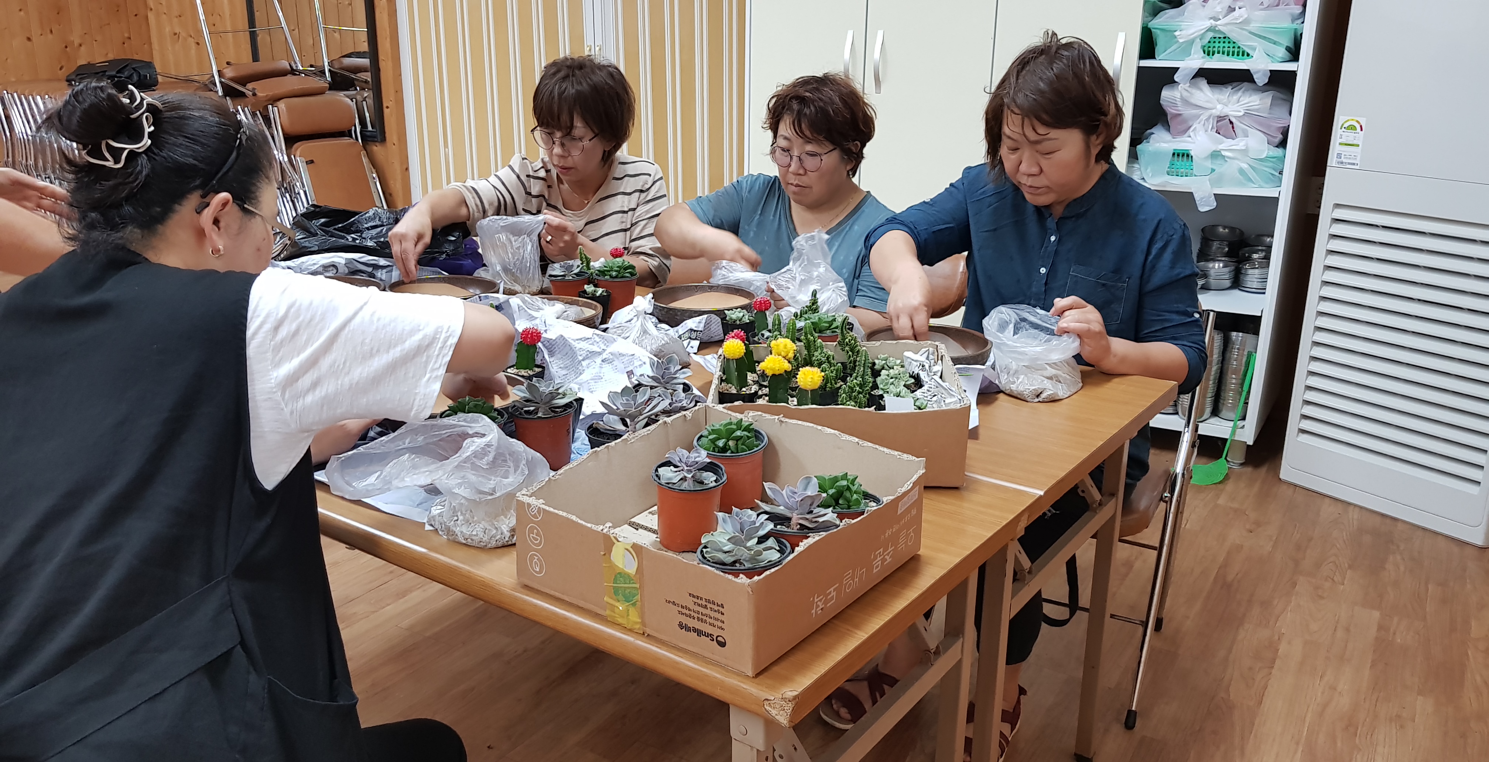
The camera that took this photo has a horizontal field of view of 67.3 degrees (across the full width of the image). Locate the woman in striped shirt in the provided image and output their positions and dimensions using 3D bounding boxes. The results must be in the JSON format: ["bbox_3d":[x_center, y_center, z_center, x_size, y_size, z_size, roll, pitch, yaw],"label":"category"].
[{"bbox_3d":[-0.398,-0.147,2.714,0.640,1.240,0.680,12,20,34],"label":"woman in striped shirt"}]

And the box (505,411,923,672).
[{"bbox_3d":[-0.020,0.155,1.228,0.310,0.113,0.325,12,21,35],"label":"box"}]

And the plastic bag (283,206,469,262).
[{"bbox_3d":[-0.986,-0.393,2.929,0.480,0.130,0.240,12,20,34],"label":"plastic bag"}]

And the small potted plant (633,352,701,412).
[{"bbox_3d":[-0.112,0.026,1.569,0.095,0.130,0.095,0,17,0],"label":"small potted plant"}]

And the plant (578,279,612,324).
[{"bbox_3d":[-0.307,-0.161,2.304,0.067,0.095,0.067,0,17,0],"label":"plant"}]

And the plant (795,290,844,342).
[{"bbox_3d":[0.129,-0.082,1.895,0.090,0.145,0.090,0,17,0],"label":"plant"}]

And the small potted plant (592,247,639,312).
[{"bbox_3d":[-0.270,-0.201,2.350,0.098,0.145,0.098,0,17,0],"label":"small potted plant"}]

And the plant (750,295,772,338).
[{"bbox_3d":[0.030,-0.089,2.008,0.056,0.127,0.056,0,17,0],"label":"plant"}]

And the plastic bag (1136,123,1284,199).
[{"bbox_3d":[1.426,-0.678,3.390,0.390,0.200,0.290,9,19,26],"label":"plastic bag"}]

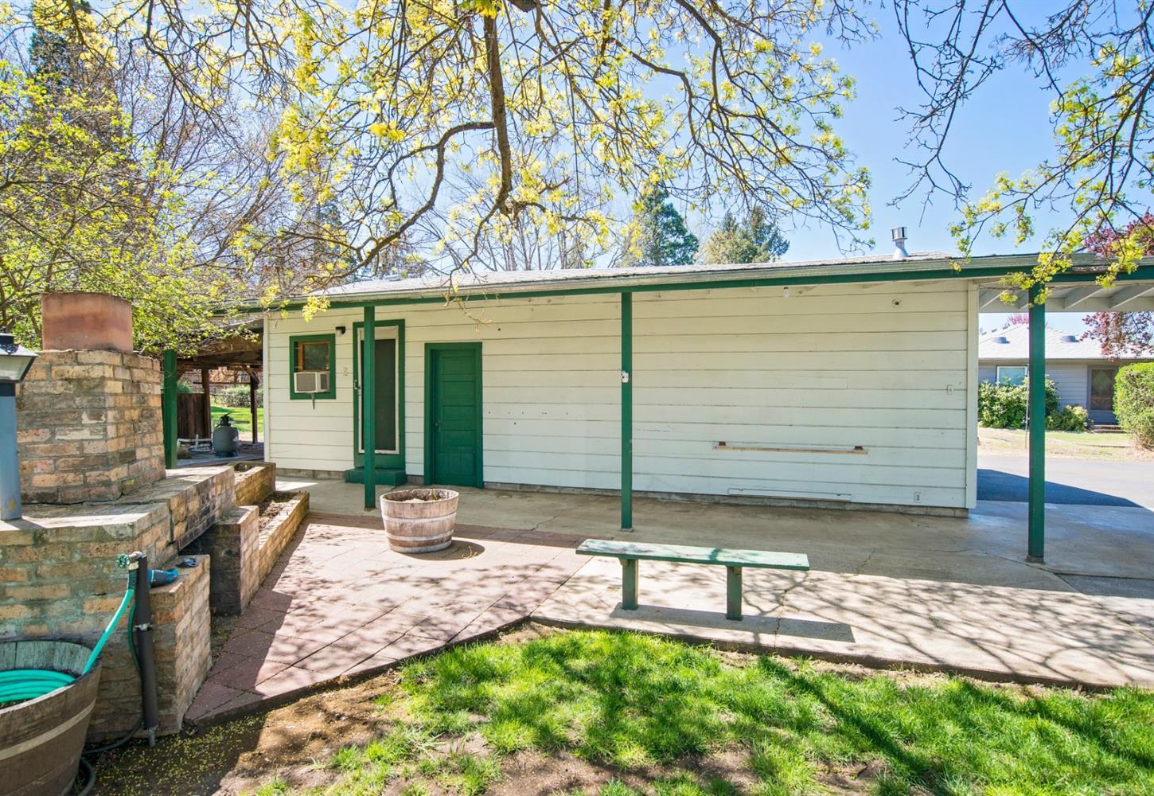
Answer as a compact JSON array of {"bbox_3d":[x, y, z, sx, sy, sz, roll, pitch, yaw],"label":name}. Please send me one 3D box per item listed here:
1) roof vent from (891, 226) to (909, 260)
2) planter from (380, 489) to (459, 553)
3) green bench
[{"bbox_3d":[4.175,-1.990,7.700,0.200,0.410,0.200,0,1,16],"label":"roof vent"},{"bbox_3d":[-1.461,1.148,5.560,0.705,0.470,0.705,0,1,0],"label":"planter"},{"bbox_3d":[0.762,1.250,4.035,1.495,0.420,0.303,0,1,16],"label":"green bench"}]

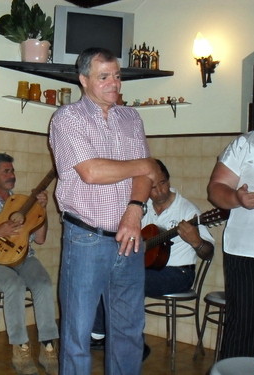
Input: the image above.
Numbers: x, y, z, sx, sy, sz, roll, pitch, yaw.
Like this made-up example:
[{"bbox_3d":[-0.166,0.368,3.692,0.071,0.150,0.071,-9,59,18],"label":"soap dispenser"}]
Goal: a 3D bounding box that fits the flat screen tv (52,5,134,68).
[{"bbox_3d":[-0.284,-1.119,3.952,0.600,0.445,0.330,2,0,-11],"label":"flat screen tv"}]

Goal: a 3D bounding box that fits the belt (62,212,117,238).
[{"bbox_3d":[-0.104,0.154,2.200,0.370,0.110,0.280,2,-1,-30],"label":"belt"}]

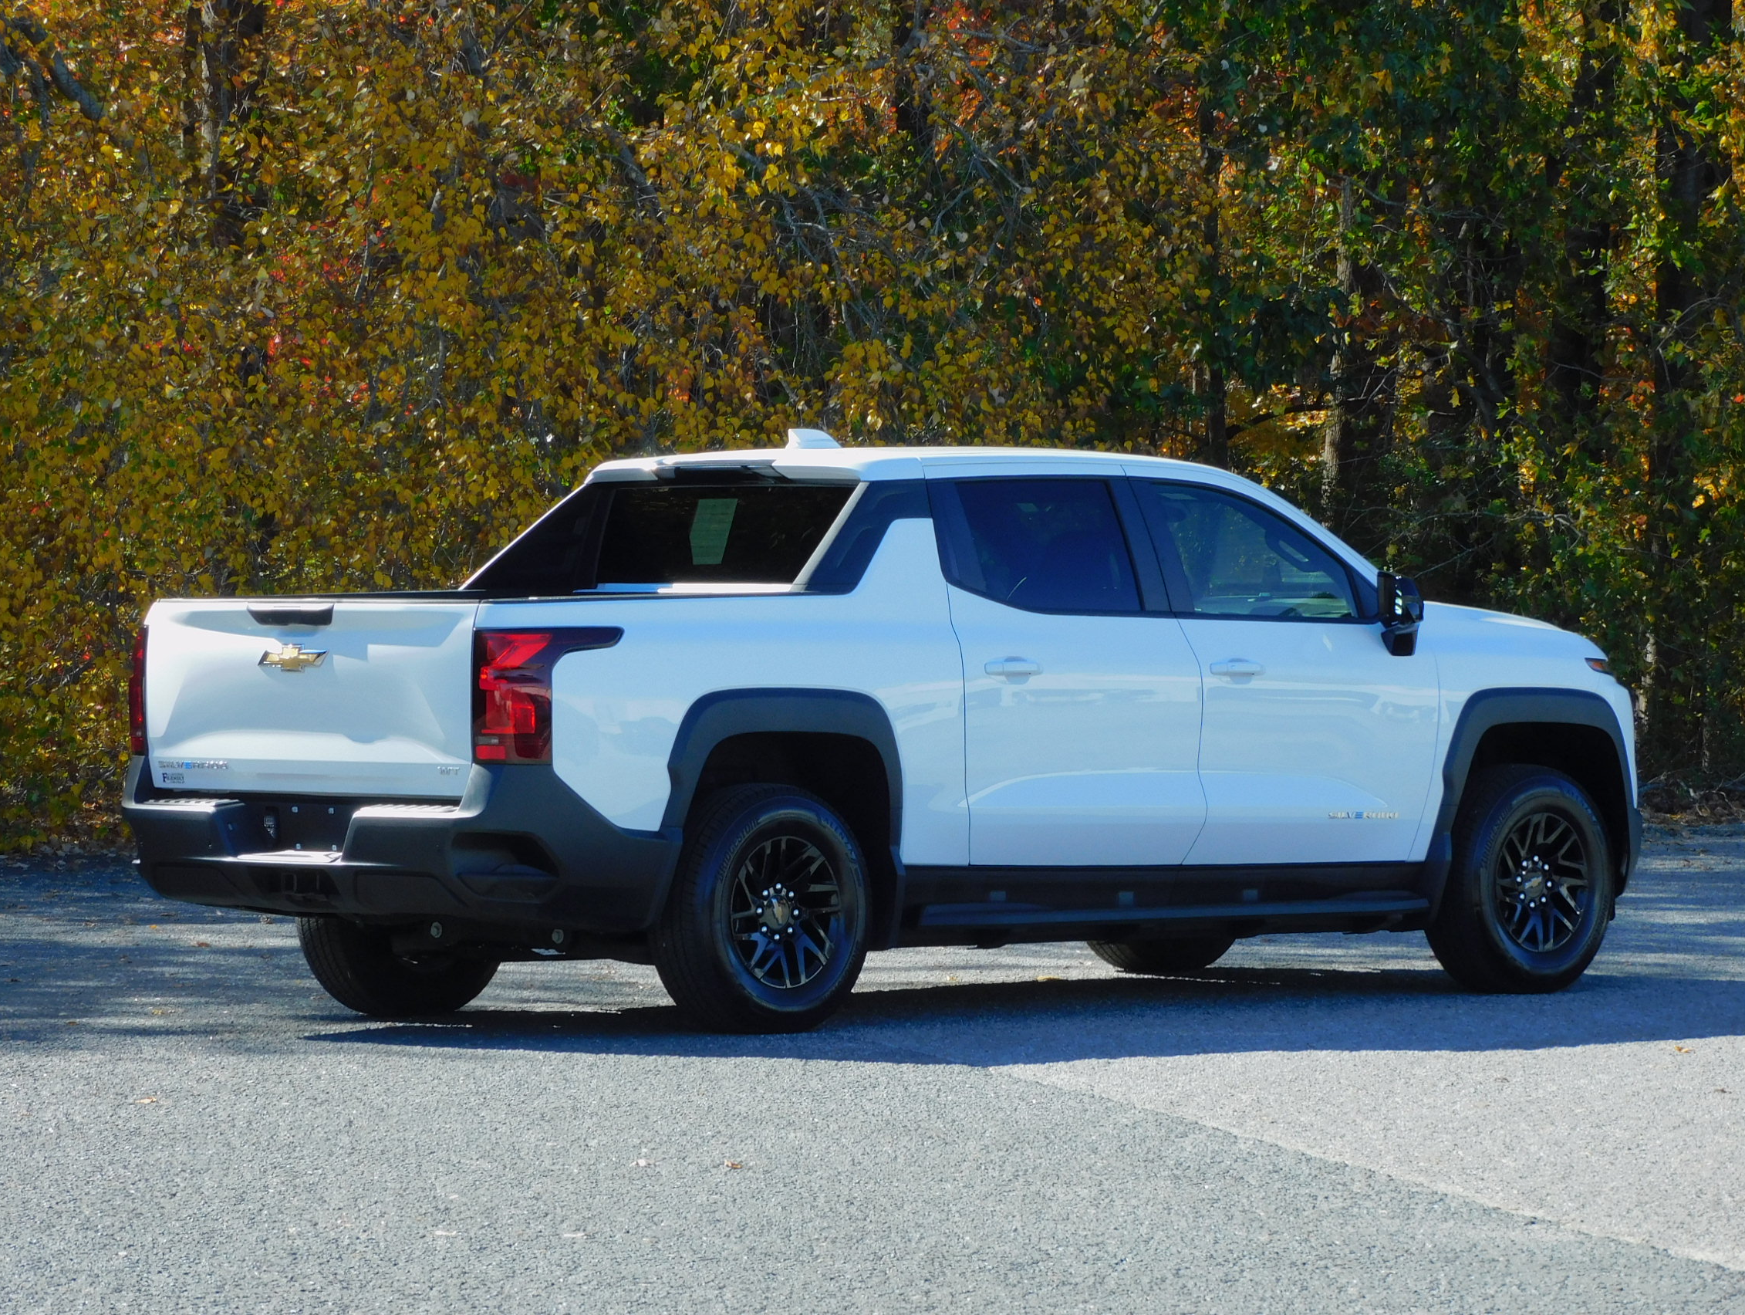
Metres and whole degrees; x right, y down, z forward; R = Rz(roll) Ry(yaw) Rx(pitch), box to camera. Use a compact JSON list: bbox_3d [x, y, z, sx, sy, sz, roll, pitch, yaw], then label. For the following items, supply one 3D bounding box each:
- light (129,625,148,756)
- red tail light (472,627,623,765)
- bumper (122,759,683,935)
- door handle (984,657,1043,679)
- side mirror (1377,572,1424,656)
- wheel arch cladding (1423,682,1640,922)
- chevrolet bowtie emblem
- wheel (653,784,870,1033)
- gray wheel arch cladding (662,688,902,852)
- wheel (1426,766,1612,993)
[{"bbox_3d":[-2.304,0.110,28.652,0.465,0.431,0.195,-1,1,-44],"label":"light"},{"bbox_3d":[-1.035,0.119,27.341,0.465,0.431,0.195,-1,1,-44],"label":"red tail light"},{"bbox_3d":[-1.610,0.601,28.057,0.795,0.560,2.080,-1,1,-44],"label":"bumper"},{"bbox_3d":[0.468,0.034,28.652,0.260,0.068,0.060,-1,1,-44],"label":"door handle"},{"bbox_3d":[1.825,-0.150,29.818,0.165,0.295,0.200,-1,1,-44],"label":"side mirror"},{"bbox_3d":[2.314,0.513,30.476,1.170,0.813,0.130,-1,1,-44],"label":"wheel arch cladding"},{"bbox_3d":[-1.868,0.001,27.803,0.032,0.091,0.330,-1,1,-44],"label":"chevrolet bowtie emblem"},{"bbox_3d":[-0.358,0.815,28.042,0.820,0.815,0.265,-1,1,-44],"label":"wheel"},{"bbox_3d":[-0.315,0.373,27.917,1.095,0.550,0.110,-1,1,-44],"label":"gray wheel arch cladding"},{"bbox_3d":[2.301,0.781,30.615,0.820,0.815,0.265,-1,1,-44],"label":"wheel"}]

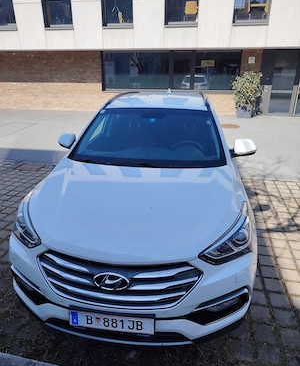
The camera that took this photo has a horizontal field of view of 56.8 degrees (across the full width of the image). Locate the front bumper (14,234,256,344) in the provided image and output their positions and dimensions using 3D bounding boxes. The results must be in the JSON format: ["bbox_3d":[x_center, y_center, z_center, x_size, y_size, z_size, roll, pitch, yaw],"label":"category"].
[{"bbox_3d":[-0.194,0.725,1.915,1.850,0.620,0.560,3,21,7],"label":"front bumper"}]

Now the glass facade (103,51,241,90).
[{"bbox_3d":[0.822,-4.794,11.902,5.950,1.600,0.200,4,23,10],"label":"glass facade"}]

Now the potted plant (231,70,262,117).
[{"bbox_3d":[3.871,-3.531,11.123,1.050,1.740,0.980,4,23,10],"label":"potted plant"}]

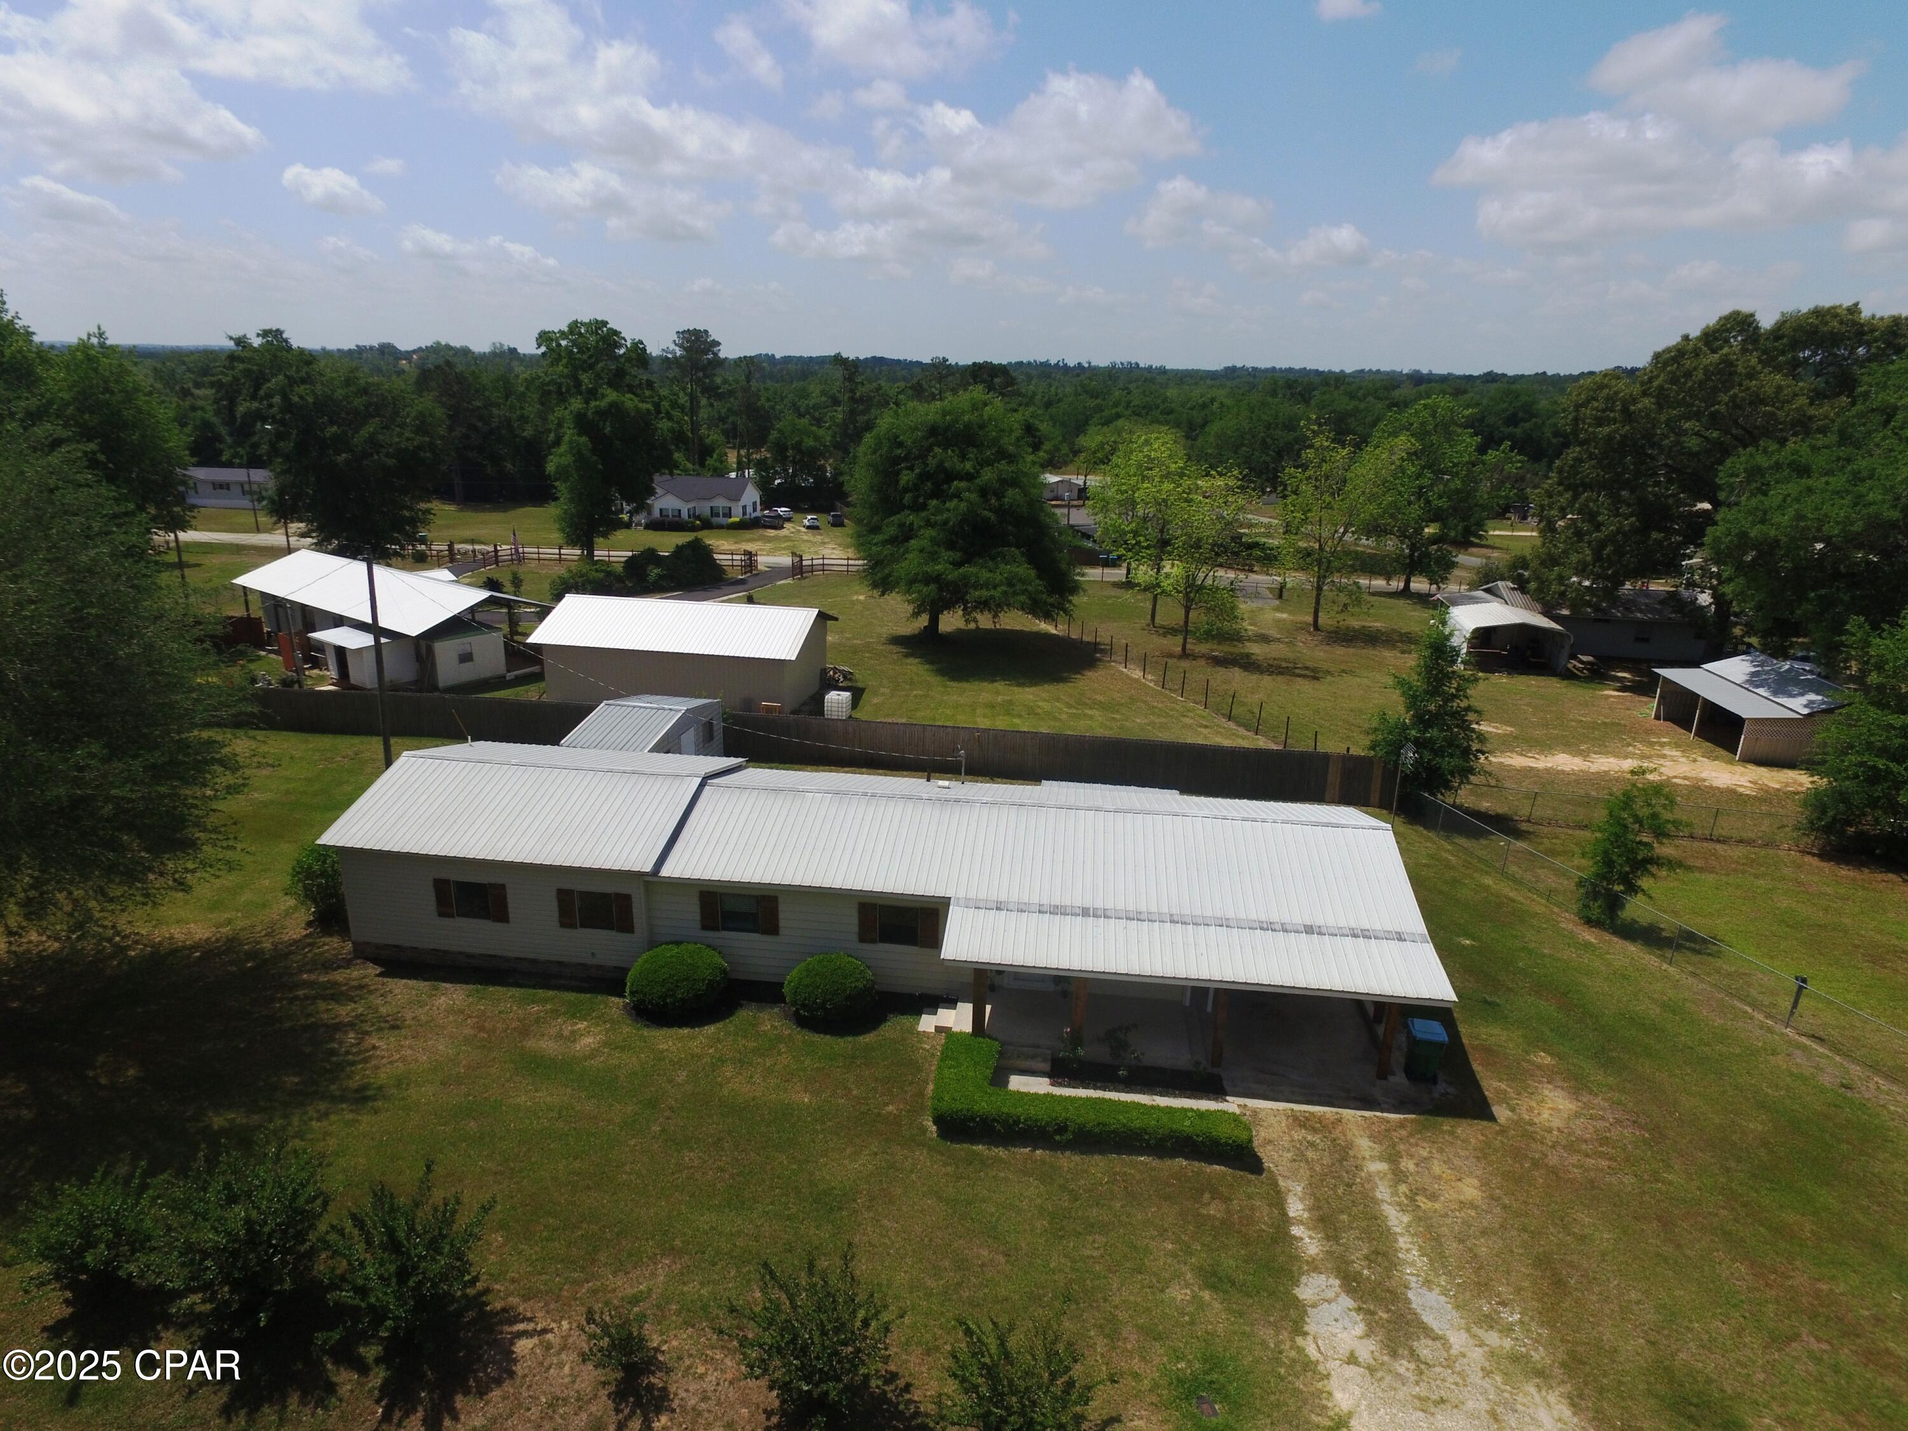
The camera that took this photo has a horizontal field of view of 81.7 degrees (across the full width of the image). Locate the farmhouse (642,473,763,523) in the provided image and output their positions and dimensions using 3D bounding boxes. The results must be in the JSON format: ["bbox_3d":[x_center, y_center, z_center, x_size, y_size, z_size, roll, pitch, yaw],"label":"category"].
[{"bbox_3d":[-34.751,-29.834,151.765,13.200,5.600,9.000,2,18,3],"label":"farmhouse"}]

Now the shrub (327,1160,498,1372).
[{"bbox_3d":[-7.576,7.611,15.365,2.150,2.350,2.150,4,18,6],"label":"shrub"}]

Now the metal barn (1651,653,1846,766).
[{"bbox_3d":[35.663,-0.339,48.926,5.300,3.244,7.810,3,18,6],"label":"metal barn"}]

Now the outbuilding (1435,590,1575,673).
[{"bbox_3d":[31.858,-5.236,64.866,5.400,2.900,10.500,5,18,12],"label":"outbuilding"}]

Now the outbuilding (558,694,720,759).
[{"bbox_3d":[-10.815,0.978,39.021,3.100,2.900,6.000,4,18,10],"label":"outbuilding"}]

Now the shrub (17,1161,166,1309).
[{"bbox_3d":[-12.822,7.713,16.486,1.850,2.000,1.850,1,18,0],"label":"shrub"}]

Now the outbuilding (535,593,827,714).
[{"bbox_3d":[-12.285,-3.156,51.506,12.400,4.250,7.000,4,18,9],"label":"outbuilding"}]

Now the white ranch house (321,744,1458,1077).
[{"bbox_3d":[-2.123,3.756,26.802,24.580,3.650,9.500,4,18,6],"label":"white ranch house"}]

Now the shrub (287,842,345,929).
[{"bbox_3d":[-15.798,4.295,27.435,1.600,2.200,1.600,1,18,0],"label":"shrub"}]

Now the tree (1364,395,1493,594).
[{"bbox_3d":[36.783,-17.128,86.318,10.200,15.300,10.200,1,18,0],"label":"tree"}]

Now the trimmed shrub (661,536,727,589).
[{"bbox_3d":[-19.566,-11.743,83.393,4.901,3.686,4.901,4,18,6],"label":"trimmed shrub"}]

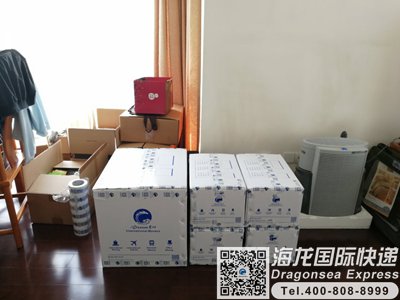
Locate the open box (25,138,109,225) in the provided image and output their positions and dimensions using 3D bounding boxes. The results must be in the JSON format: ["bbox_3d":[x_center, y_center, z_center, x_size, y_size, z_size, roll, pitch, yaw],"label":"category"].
[{"bbox_3d":[-0.966,0.221,2.364,0.392,0.447,0.552,1,20,3],"label":"open box"}]

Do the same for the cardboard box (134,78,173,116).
[{"bbox_3d":[-0.449,-0.537,3.068,0.298,0.311,0.278,3,21,8],"label":"cardboard box"}]

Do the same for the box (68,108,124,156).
[{"bbox_3d":[-0.898,-0.056,3.029,0.412,0.502,0.703,0,20,1],"label":"box"}]

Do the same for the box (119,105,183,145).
[{"bbox_3d":[-0.451,-0.240,3.078,0.555,0.253,0.371,2,21,6],"label":"box"}]

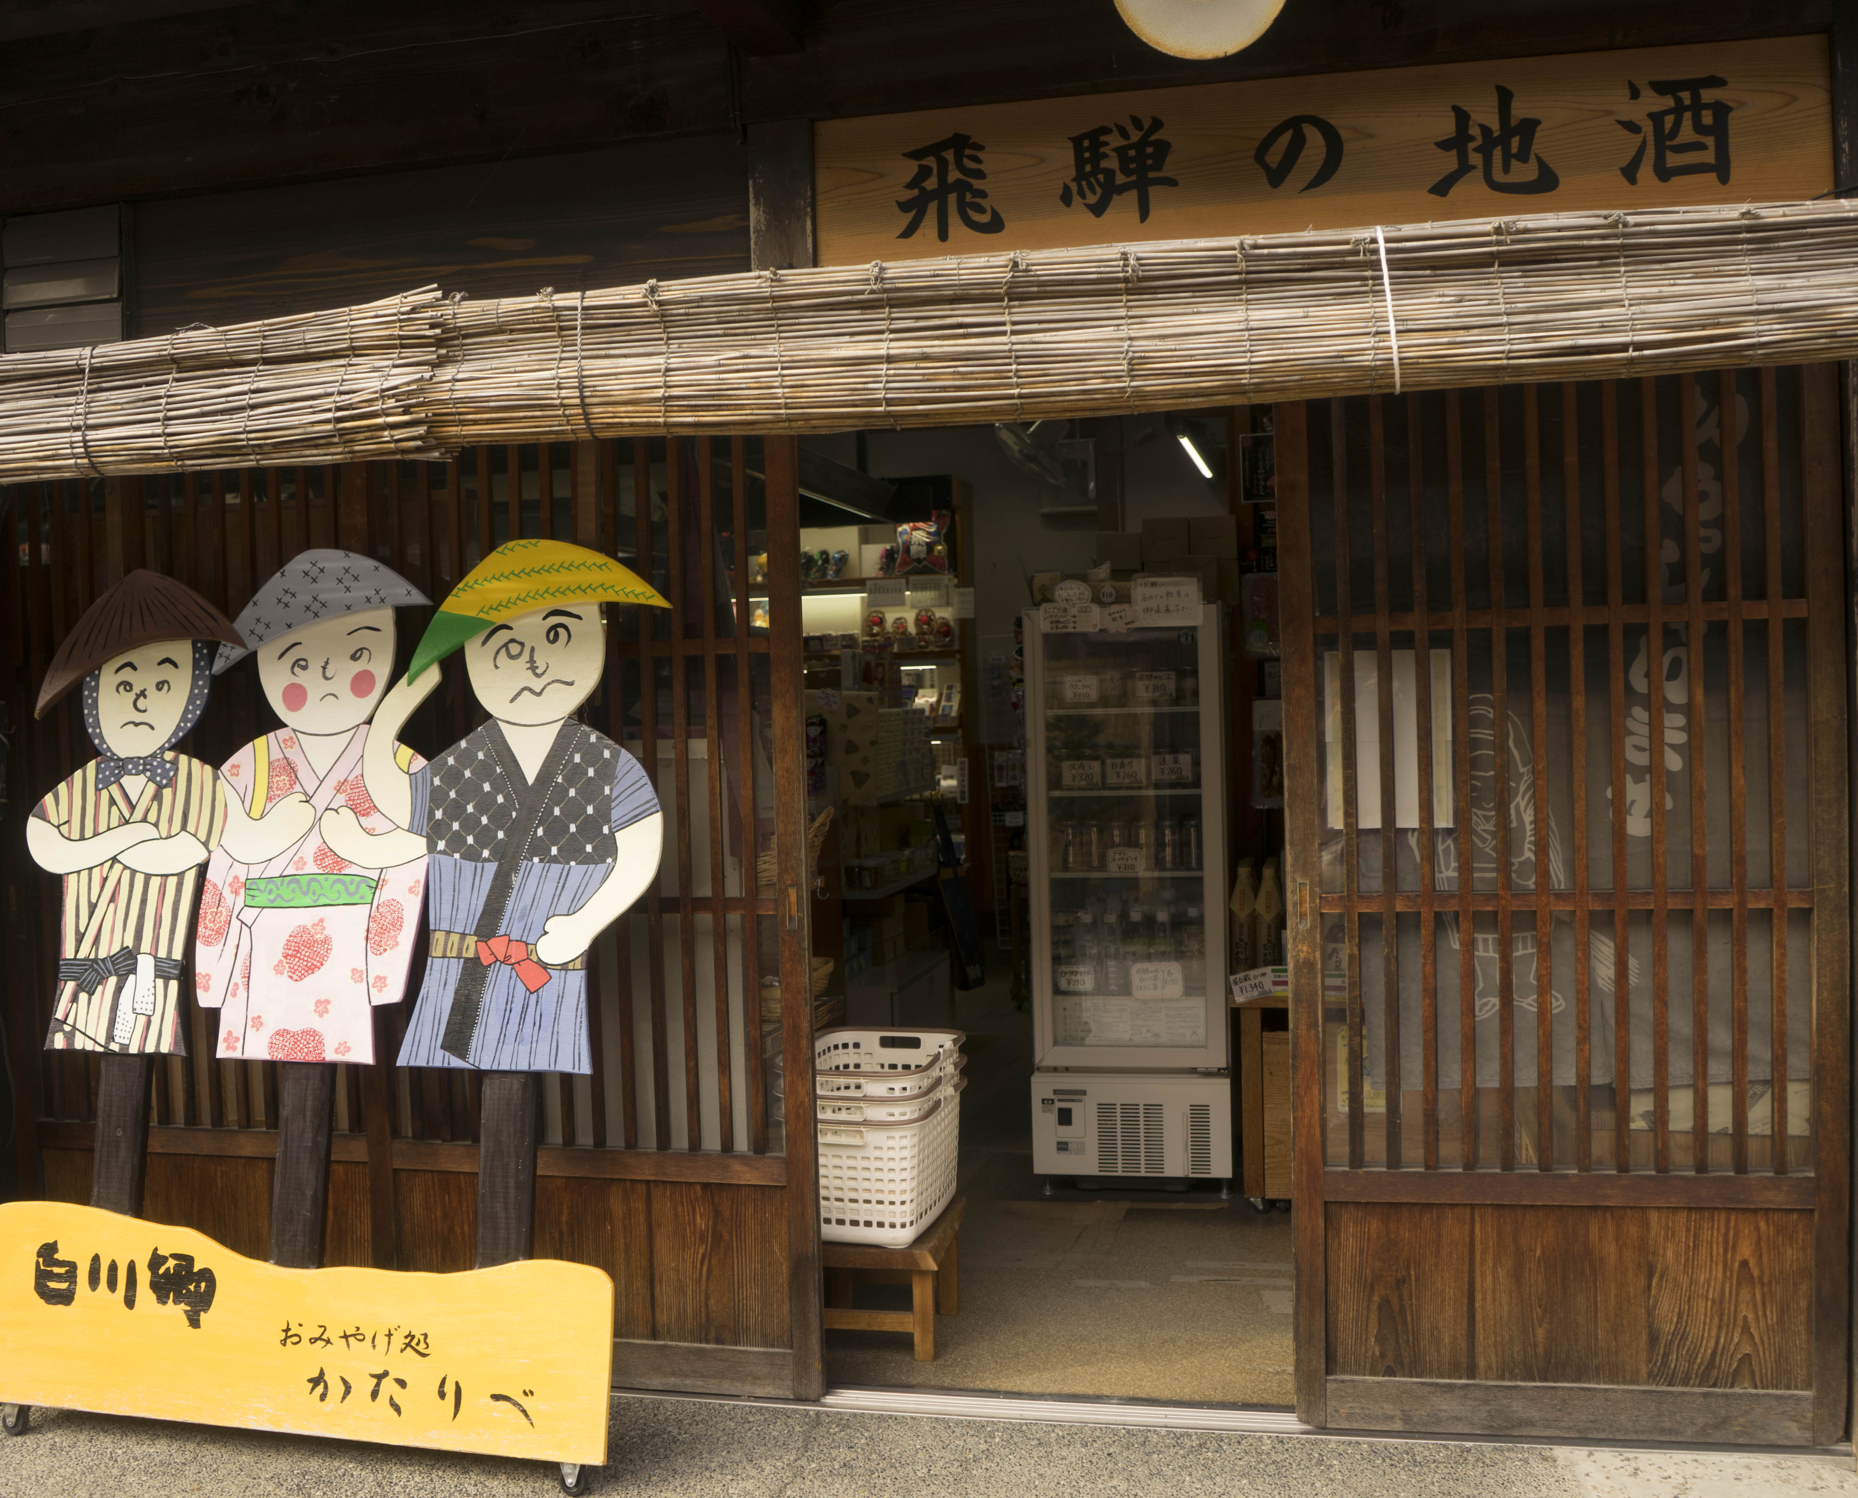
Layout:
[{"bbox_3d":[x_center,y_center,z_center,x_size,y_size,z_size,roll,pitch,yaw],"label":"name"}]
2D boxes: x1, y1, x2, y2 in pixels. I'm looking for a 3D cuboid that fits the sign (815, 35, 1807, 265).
[{"bbox_3d":[0.608,-0.962,2.905,1.650,0.280,0.040,-1,1,12],"label":"sign"}]

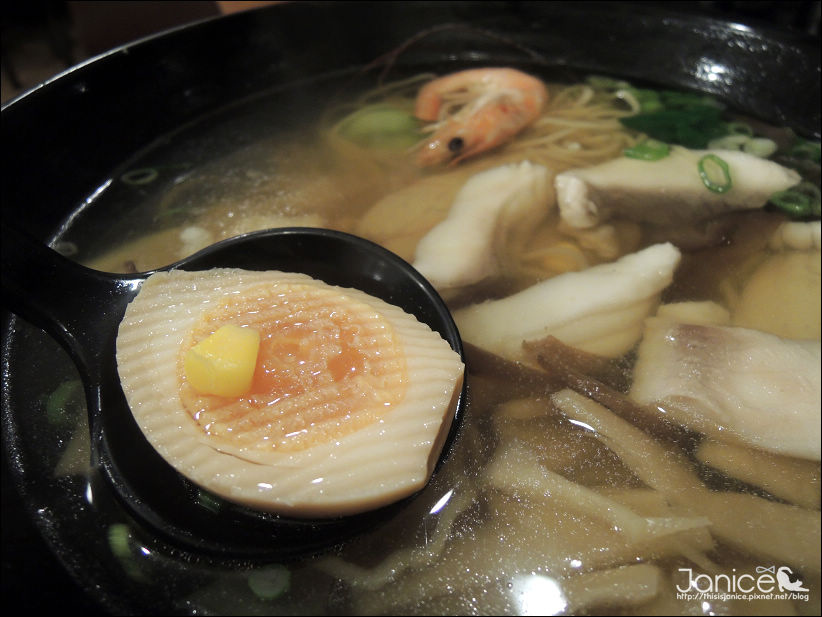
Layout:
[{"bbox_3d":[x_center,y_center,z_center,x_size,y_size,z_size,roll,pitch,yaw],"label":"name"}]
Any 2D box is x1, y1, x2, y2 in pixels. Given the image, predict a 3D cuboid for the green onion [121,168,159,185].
[{"bbox_3d":[-0.080,-0.039,0.167,0.011,0.004,0.009,-22,47,-20],"label":"green onion"}]

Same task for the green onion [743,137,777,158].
[{"bbox_3d":[0.100,-0.046,0.164,0.009,0.005,0.009,24,49,24],"label":"green onion"}]

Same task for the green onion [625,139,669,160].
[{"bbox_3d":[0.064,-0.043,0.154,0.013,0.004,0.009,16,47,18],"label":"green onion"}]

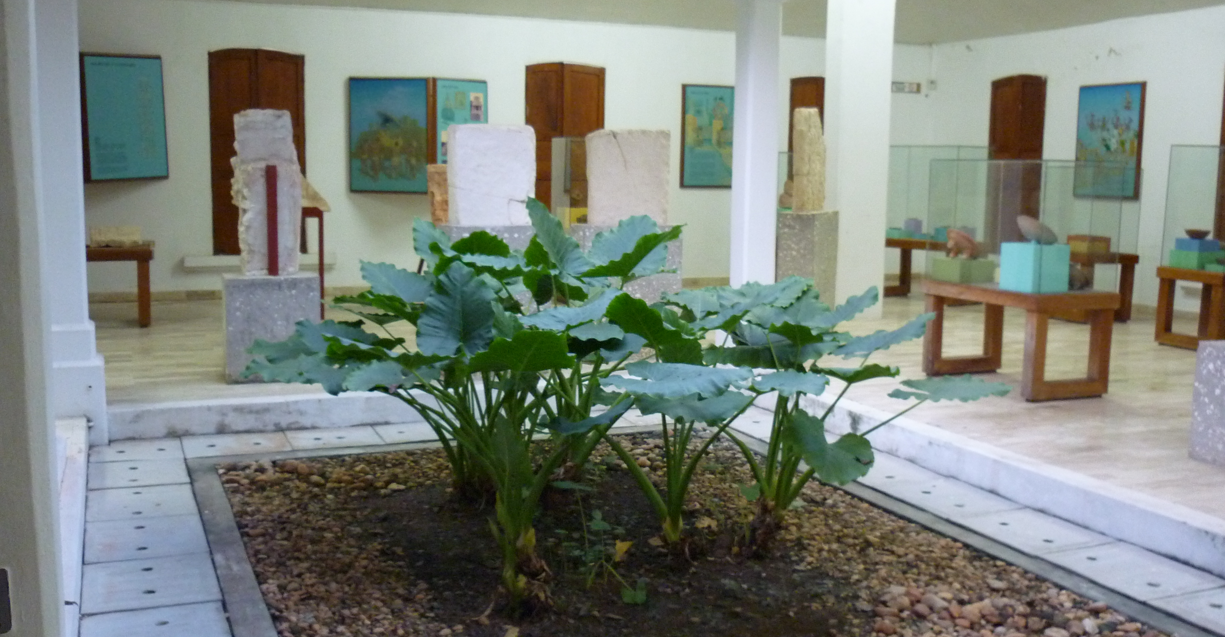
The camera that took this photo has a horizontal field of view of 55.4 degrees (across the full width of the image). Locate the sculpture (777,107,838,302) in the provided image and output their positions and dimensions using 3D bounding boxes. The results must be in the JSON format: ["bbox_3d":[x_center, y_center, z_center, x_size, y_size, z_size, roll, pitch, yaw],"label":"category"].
[{"bbox_3d":[1.938,-0.992,11.544,0.394,2.146,0.555,4,8,22],"label":"sculpture"}]

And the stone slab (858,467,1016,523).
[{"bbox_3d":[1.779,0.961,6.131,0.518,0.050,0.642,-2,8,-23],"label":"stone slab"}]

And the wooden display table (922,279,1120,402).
[{"bbox_3d":[3.067,0.130,8.929,0.731,0.754,1.260,-2,7,-23],"label":"wooden display table"}]

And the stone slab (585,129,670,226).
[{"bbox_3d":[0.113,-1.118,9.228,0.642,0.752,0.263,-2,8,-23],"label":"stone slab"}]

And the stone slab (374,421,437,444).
[{"bbox_3d":[-1.279,0.792,7.964,0.613,0.040,0.588,-2,7,-23],"label":"stone slab"}]

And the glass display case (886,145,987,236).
[{"bbox_3d":[3.898,-1.498,14.158,0.745,1.110,1.212,-4,9,-36],"label":"glass display case"}]

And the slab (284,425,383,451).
[{"bbox_3d":[-1.744,0.764,7.316,0.562,0.050,0.547,-2,8,-23],"label":"slab"}]

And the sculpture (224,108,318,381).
[{"bbox_3d":[-2.544,-0.540,8.667,0.689,1.977,0.403,-2,7,-23],"label":"sculpture"}]

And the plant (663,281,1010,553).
[{"bbox_3d":[1.051,0.453,5.494,1.546,1.176,1.260,1,6,0],"label":"plant"}]

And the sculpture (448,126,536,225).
[{"bbox_3d":[-0.994,-1.139,9.383,0.669,0.781,0.286,-2,7,-23],"label":"sculpture"}]

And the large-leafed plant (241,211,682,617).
[{"bbox_3d":[-0.571,0.269,5.307,1.898,1.533,1.679,1,7,0],"label":"large-leafed plant"}]

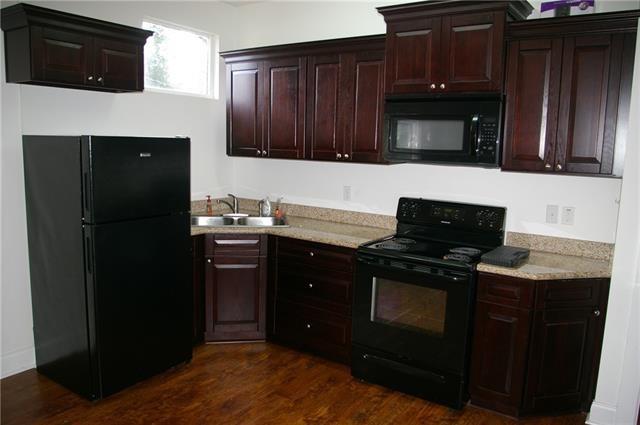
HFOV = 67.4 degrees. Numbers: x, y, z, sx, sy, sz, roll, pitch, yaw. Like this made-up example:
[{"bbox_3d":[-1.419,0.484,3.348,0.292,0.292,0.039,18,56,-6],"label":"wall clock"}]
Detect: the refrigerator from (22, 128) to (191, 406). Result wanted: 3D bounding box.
[{"bbox_3d":[-1.391,0.281,3.228,0.727,1.572,0.707,7,10,32],"label":"refrigerator"}]

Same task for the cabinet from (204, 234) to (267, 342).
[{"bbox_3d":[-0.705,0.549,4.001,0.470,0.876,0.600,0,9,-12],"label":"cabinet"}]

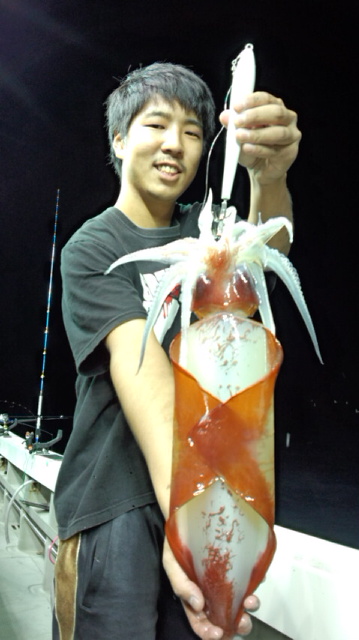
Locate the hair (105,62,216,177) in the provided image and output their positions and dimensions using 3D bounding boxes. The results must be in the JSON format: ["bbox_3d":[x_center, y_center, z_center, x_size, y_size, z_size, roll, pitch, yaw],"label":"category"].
[{"bbox_3d":[-0.034,-0.355,0.840,0.185,0.200,0.210,6,-2,-19],"label":"hair"}]

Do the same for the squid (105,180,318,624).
[{"bbox_3d":[0.042,0.110,0.570,0.250,0.530,0.170,0,-6,0],"label":"squid"}]

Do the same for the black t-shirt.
[{"bbox_3d":[-0.025,0.095,0.910,0.450,0.660,0.290,4,-10,-24],"label":"black t-shirt"}]

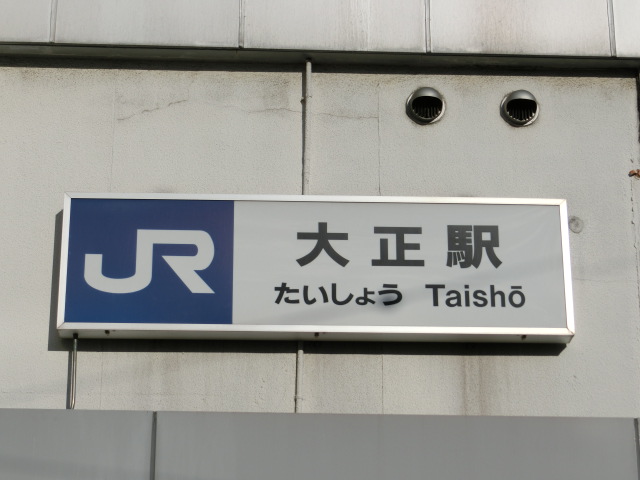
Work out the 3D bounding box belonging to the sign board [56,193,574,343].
[{"bbox_3d":[-0.015,0.134,8.161,2.400,0.676,0.142,1,-20,-2],"label":"sign board"}]

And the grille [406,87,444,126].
[{"bbox_3d":[0.530,-0.675,8.518,0.194,0.194,0.080,1,-20,-2],"label":"grille"}]

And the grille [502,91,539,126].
[{"bbox_3d":[0.999,-0.665,8.534,0.195,0.195,0.080,1,-20,-2],"label":"grille"}]

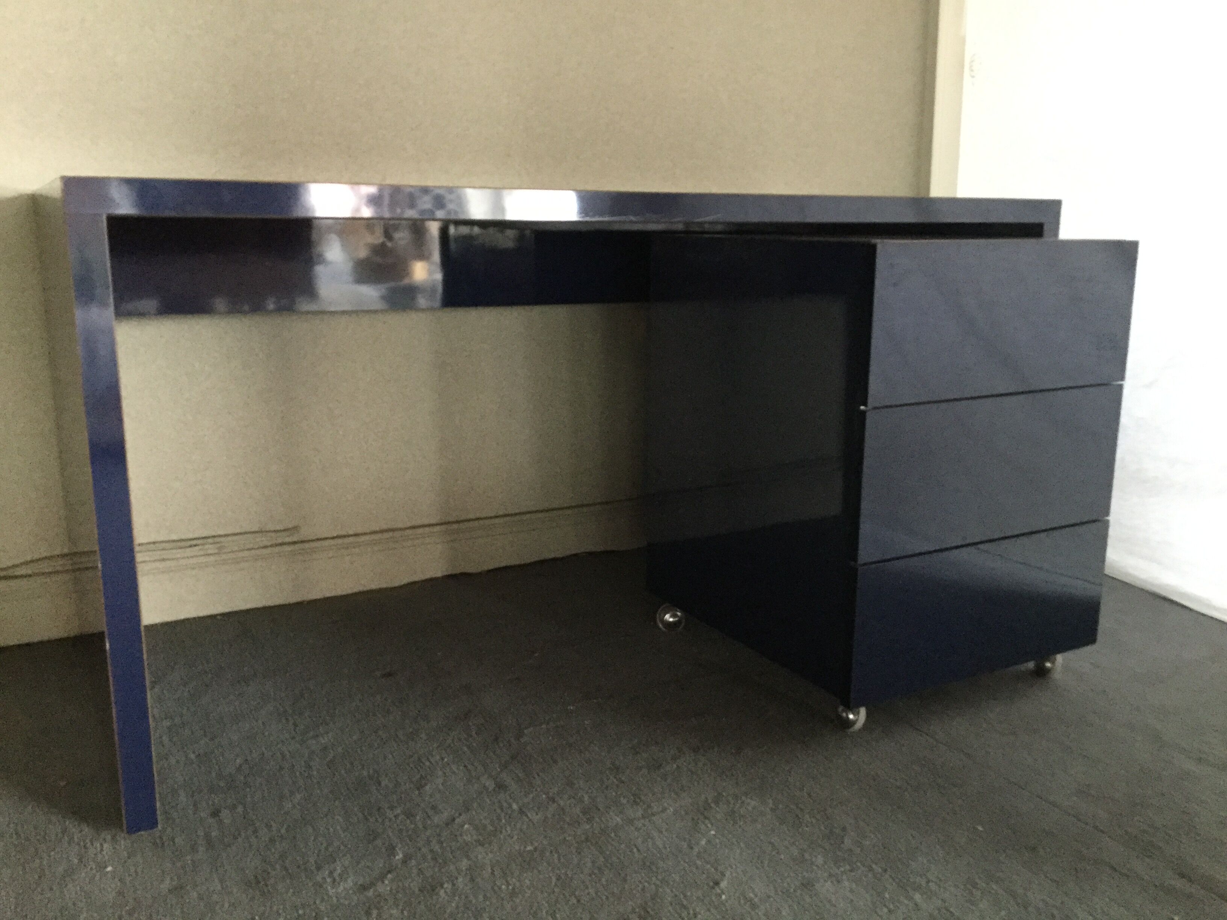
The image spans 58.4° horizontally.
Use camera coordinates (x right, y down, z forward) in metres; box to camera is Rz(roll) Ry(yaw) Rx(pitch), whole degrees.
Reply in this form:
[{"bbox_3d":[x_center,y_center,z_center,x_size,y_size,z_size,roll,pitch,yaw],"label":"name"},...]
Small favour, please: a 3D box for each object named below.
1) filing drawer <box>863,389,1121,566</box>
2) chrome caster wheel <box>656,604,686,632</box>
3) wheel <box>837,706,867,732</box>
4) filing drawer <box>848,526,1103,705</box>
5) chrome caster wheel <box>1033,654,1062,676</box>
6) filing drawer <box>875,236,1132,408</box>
[{"bbox_3d":[0.418,-0.036,1.744,0.494,0.203,0.500,-6,14,-28],"label":"filing drawer"},{"bbox_3d":[0.101,0.272,1.915,0.050,0.056,0.050,-6,14,-28],"label":"chrome caster wheel"},{"bbox_3d":[0.334,0.354,1.543,0.050,0.056,0.050,-6,14,-28],"label":"wheel"},{"bbox_3d":[0.416,0.165,1.788,0.494,0.199,0.500,-6,14,-28],"label":"filing drawer"},{"bbox_3d":[0.689,0.315,1.740,0.050,0.056,0.050,-6,14,-28],"label":"chrome caster wheel"},{"bbox_3d":[0.419,-0.238,1.700,0.494,0.203,0.500,-6,14,-28],"label":"filing drawer"}]

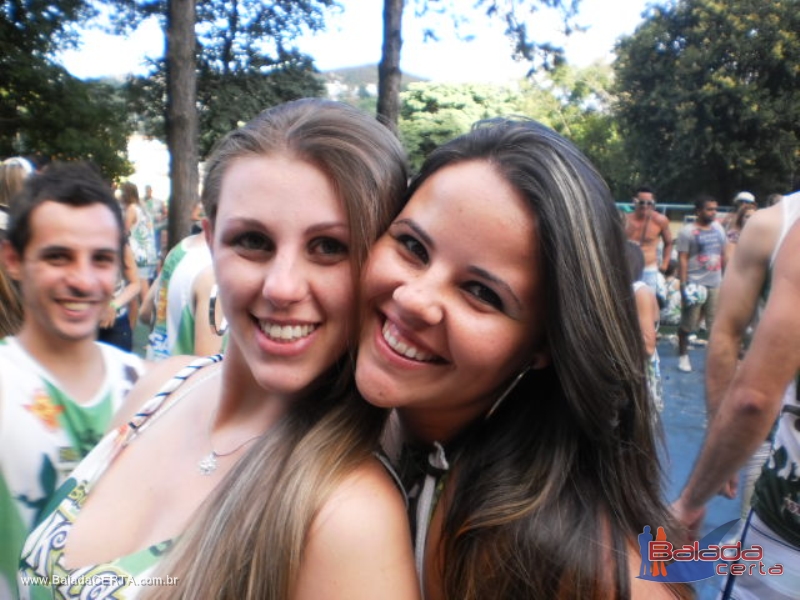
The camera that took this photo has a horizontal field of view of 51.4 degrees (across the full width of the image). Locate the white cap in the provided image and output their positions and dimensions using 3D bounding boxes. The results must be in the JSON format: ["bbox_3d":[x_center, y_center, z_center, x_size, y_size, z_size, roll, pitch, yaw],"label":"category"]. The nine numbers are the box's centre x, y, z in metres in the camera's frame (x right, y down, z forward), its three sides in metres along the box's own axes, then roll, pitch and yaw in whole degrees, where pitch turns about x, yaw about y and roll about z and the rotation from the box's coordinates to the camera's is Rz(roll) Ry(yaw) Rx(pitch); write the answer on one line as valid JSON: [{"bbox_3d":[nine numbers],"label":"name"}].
[{"bbox_3d":[3.813,-1.141,9.200,0.180,0.130,0.250,0,6,-13],"label":"white cap"}]

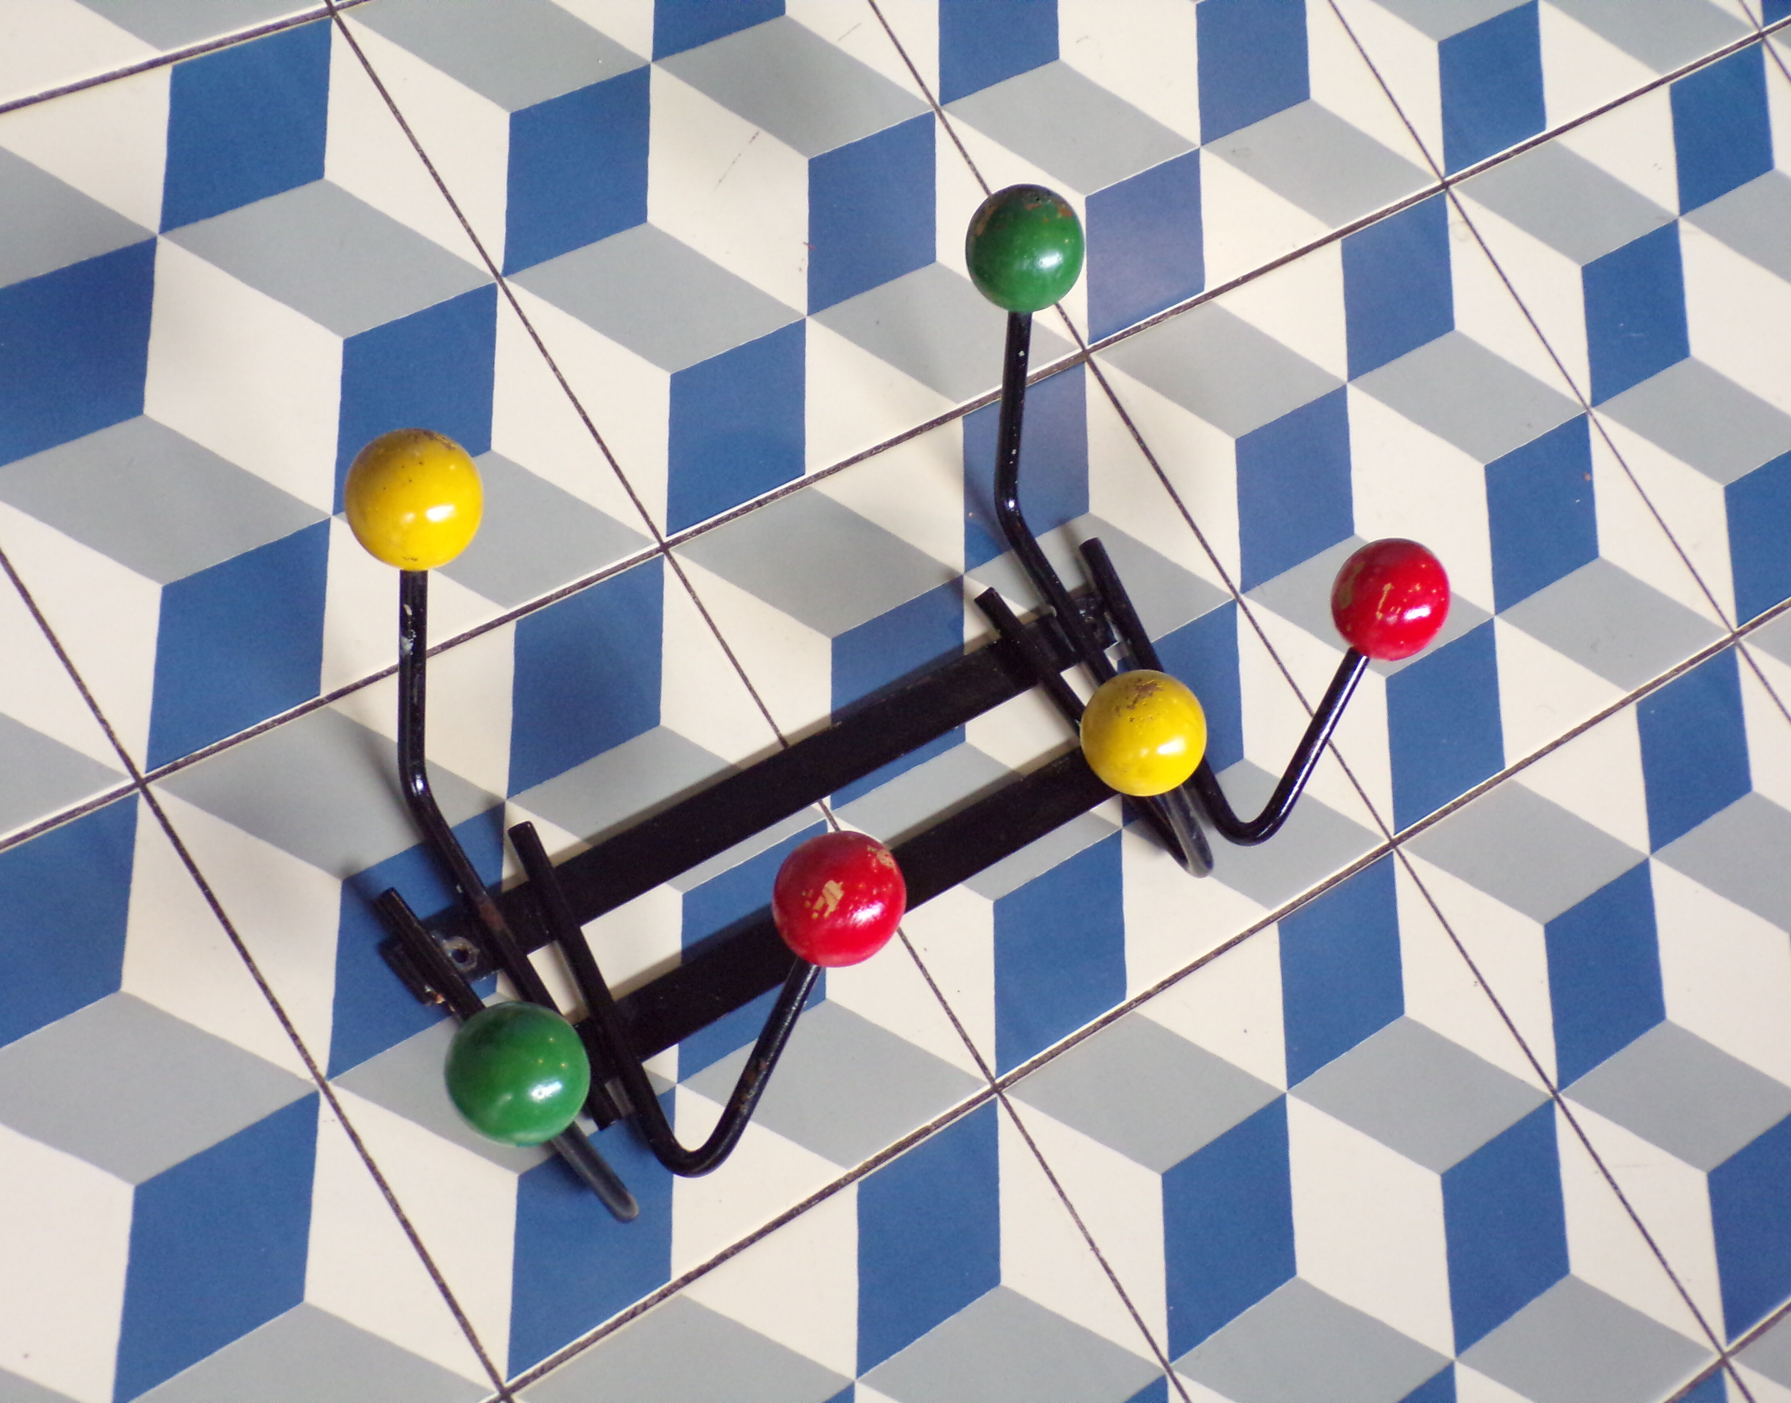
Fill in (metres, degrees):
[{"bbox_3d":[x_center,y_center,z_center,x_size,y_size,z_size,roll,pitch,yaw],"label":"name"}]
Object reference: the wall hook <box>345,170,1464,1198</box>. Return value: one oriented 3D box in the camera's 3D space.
[{"bbox_3d":[-0.015,-0.012,1.080,0.400,0.100,0.225,-27,83,-36],"label":"wall hook"}]

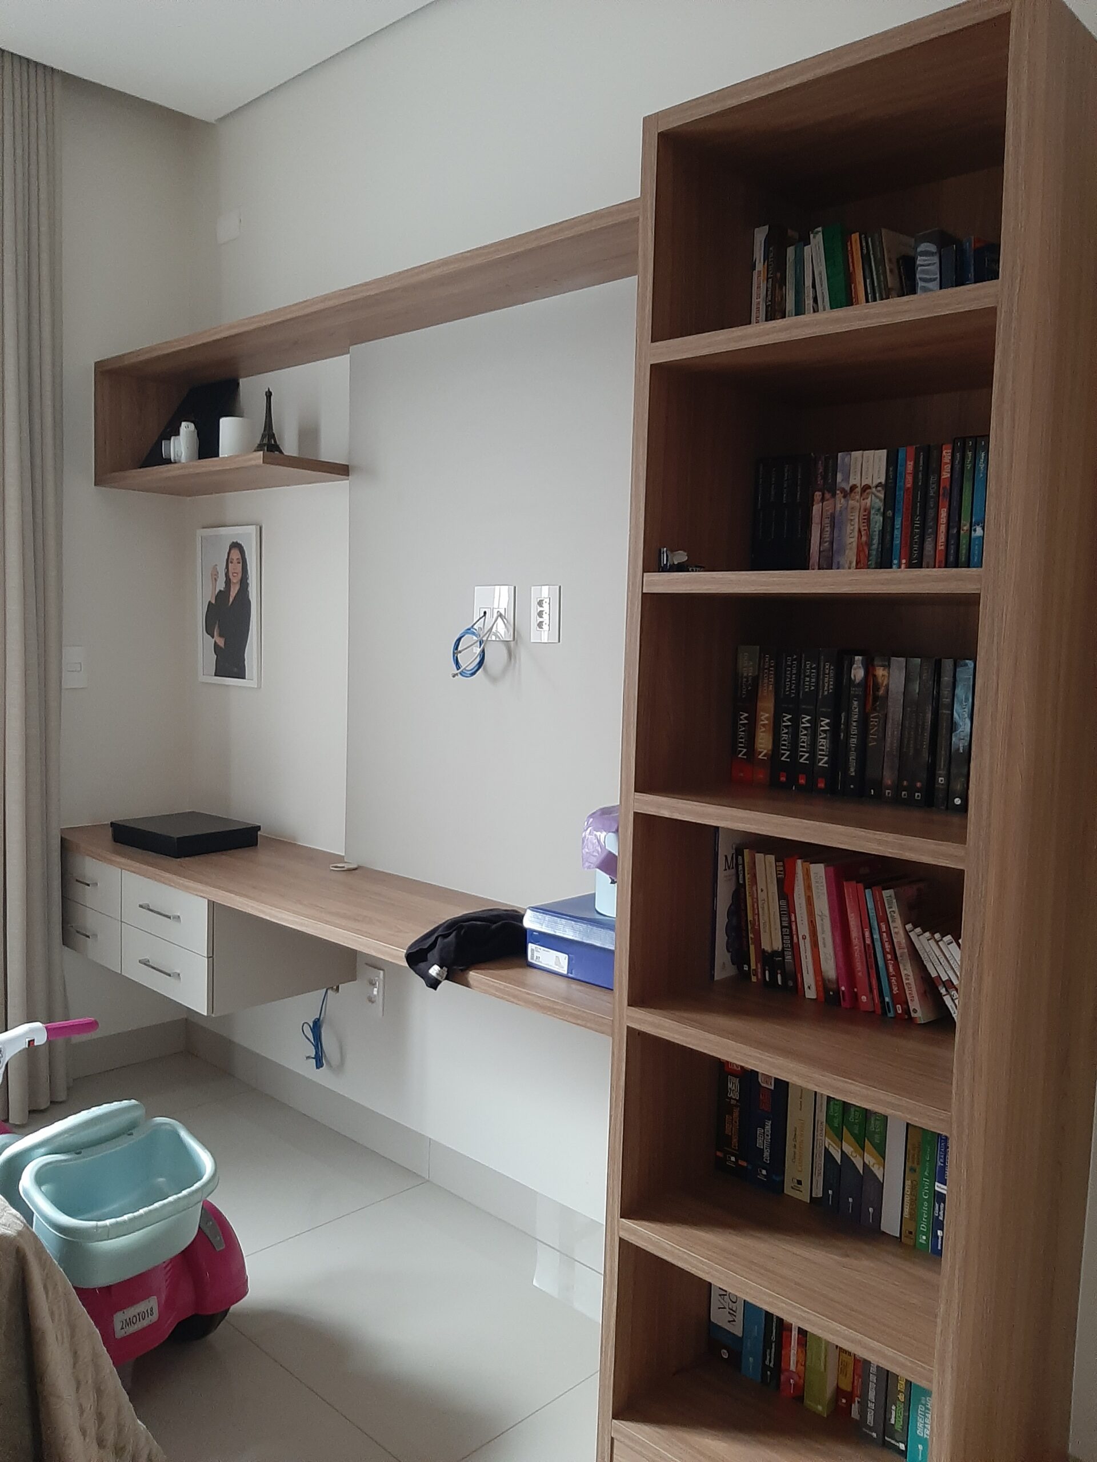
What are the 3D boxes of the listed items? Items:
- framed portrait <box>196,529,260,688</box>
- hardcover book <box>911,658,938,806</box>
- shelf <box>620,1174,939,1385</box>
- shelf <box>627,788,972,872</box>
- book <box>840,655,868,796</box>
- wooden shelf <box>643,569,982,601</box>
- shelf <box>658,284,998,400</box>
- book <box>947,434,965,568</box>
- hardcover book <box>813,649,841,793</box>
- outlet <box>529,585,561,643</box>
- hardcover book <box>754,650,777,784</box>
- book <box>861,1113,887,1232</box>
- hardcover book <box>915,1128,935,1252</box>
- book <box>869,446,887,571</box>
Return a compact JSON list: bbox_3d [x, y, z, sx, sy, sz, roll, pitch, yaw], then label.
[{"bbox_3d":[-0.966,-0.377,3.338,0.333,0.473,0.018,6,7,42],"label":"framed portrait"},{"bbox_3d":[0.601,-0.001,1.664,0.021,0.218,0.150,6,7,42],"label":"hardcover book"},{"bbox_3d":[0.434,0.791,1.707,0.503,0.029,0.399,6,7,42],"label":"shelf"},{"bbox_3d":[0.455,0.123,1.660,0.507,0.030,0.402,6,7,42],"label":"shelf"},{"bbox_3d":[0.527,-0.011,1.752,0.033,0.224,0.157,6,7,42],"label":"book"},{"bbox_3d":[0.464,-0.210,1.629,0.507,0.029,0.402,6,7,42],"label":"wooden shelf"},{"bbox_3d":[0.485,-0.547,1.611,0.525,0.031,0.425,7,8,43],"label":"shelf"},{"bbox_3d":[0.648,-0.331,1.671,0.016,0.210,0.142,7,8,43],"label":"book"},{"bbox_3d":[0.489,-0.018,1.783,0.029,0.229,0.157,6,7,42],"label":"hardcover book"},{"bbox_3d":[-0.010,-0.258,2.432,0.082,0.123,0.011,6,7,42],"label":"outlet"},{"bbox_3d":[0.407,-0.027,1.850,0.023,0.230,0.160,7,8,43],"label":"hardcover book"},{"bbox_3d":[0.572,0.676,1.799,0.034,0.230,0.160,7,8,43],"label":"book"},{"bbox_3d":[0.621,0.666,1.706,0.022,0.230,0.153,6,7,42],"label":"hardcover book"},{"bbox_3d":[0.546,-0.331,1.717,0.021,0.201,0.142,6,7,42],"label":"book"}]

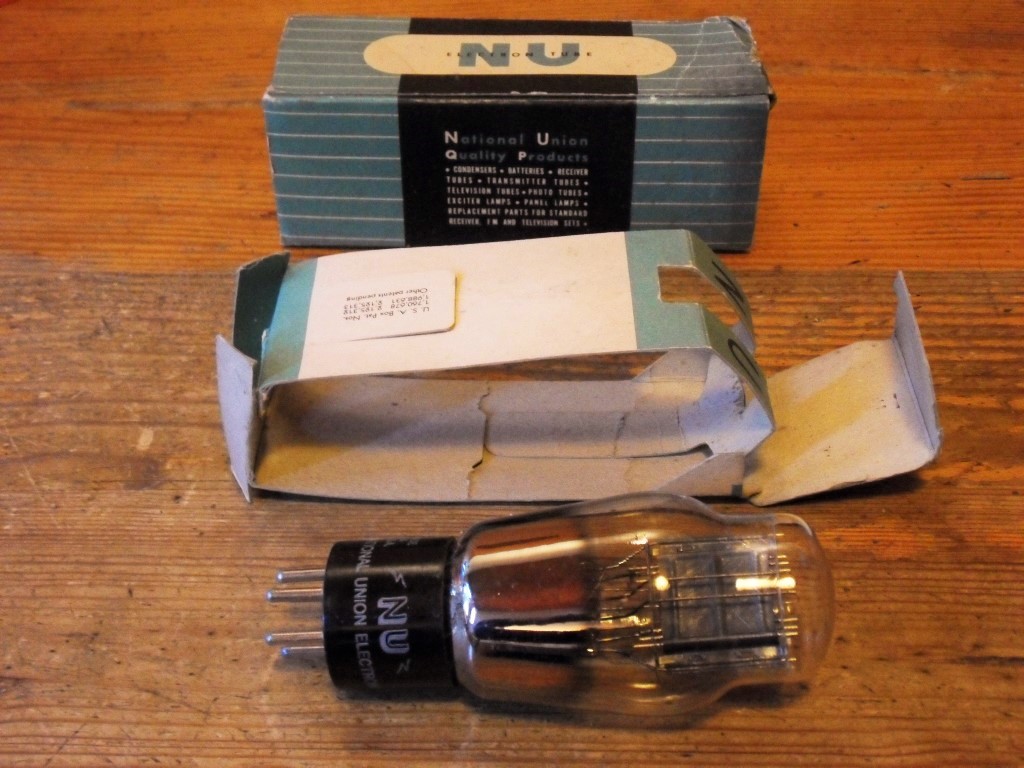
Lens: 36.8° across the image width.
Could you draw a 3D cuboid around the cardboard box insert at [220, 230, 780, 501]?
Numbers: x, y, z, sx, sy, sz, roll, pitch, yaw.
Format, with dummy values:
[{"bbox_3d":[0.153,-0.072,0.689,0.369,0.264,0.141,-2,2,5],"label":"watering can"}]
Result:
[{"bbox_3d":[-0.004,-0.006,0.423,0.150,0.053,0.058,1,39,1],"label":"cardboard box insert"}]

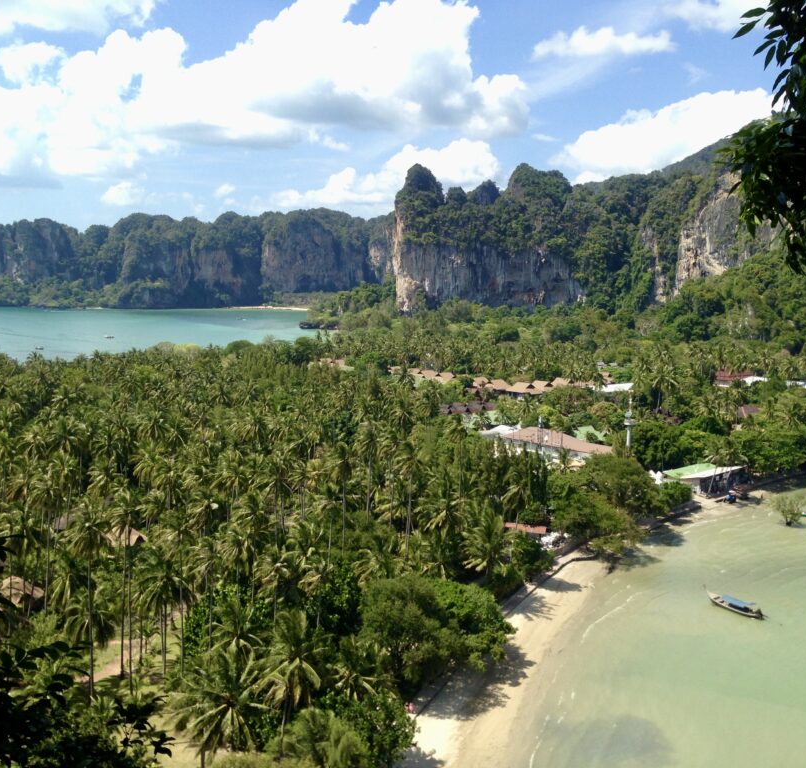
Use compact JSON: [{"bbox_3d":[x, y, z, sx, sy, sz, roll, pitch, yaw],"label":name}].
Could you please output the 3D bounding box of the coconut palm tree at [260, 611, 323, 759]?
[{"bbox_3d":[-12.332,32.843,106.980,7.400,17.040,7.400,0,7,0],"label":"coconut palm tree"}]

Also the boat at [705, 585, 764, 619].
[{"bbox_3d":[53.996,35.737,159.771,2.000,2.600,11.300,-5,8,-35],"label":"boat"}]

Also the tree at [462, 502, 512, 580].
[{"bbox_3d":[14.587,27.261,167.706,8.500,14.110,8.500,0,7,0],"label":"tree"}]

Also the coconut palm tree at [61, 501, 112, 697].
[{"bbox_3d":[-39.763,26.943,121.963,6.700,25.300,6.700,0,7,0],"label":"coconut palm tree"}]

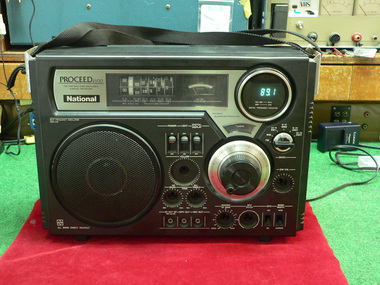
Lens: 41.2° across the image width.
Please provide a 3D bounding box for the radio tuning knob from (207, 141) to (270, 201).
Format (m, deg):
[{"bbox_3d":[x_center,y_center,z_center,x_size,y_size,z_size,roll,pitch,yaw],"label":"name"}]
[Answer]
[{"bbox_3d":[0.065,0.041,0.642,0.080,0.080,0.034,0,17,0],"label":"radio tuning knob"}]

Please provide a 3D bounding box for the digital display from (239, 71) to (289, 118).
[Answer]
[{"bbox_3d":[0.094,-0.060,0.632,0.064,0.064,0.012,0,17,0],"label":"digital display"}]

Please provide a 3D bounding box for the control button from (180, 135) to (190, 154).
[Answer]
[{"bbox_3d":[-0.006,0.003,0.646,0.013,0.025,0.009,0,17,0],"label":"control button"}]

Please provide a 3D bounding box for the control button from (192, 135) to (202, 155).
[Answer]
[{"bbox_3d":[0.009,0.003,0.646,0.013,0.025,0.009,0,17,0],"label":"control button"}]

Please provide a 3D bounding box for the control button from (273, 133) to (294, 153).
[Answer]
[{"bbox_3d":[0.119,0.001,0.640,0.026,0.025,0.014,0,17,0],"label":"control button"}]

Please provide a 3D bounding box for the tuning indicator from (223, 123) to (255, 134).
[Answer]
[{"bbox_3d":[0.062,-0.018,0.649,0.041,0.016,0.005,0,17,0],"label":"tuning indicator"}]

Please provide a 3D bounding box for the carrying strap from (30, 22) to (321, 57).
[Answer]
[{"bbox_3d":[-0.020,-0.138,0.668,0.370,0.042,0.065,0,17,0],"label":"carrying strap"}]

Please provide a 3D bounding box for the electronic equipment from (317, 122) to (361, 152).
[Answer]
[{"bbox_3d":[0.315,-0.010,1.063,0.080,0.055,0.029,-3,18,-11],"label":"electronic equipment"}]

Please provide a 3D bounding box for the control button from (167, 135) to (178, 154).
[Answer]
[{"bbox_3d":[-0.023,0.003,0.646,0.013,0.025,0.009,0,17,0],"label":"control button"}]

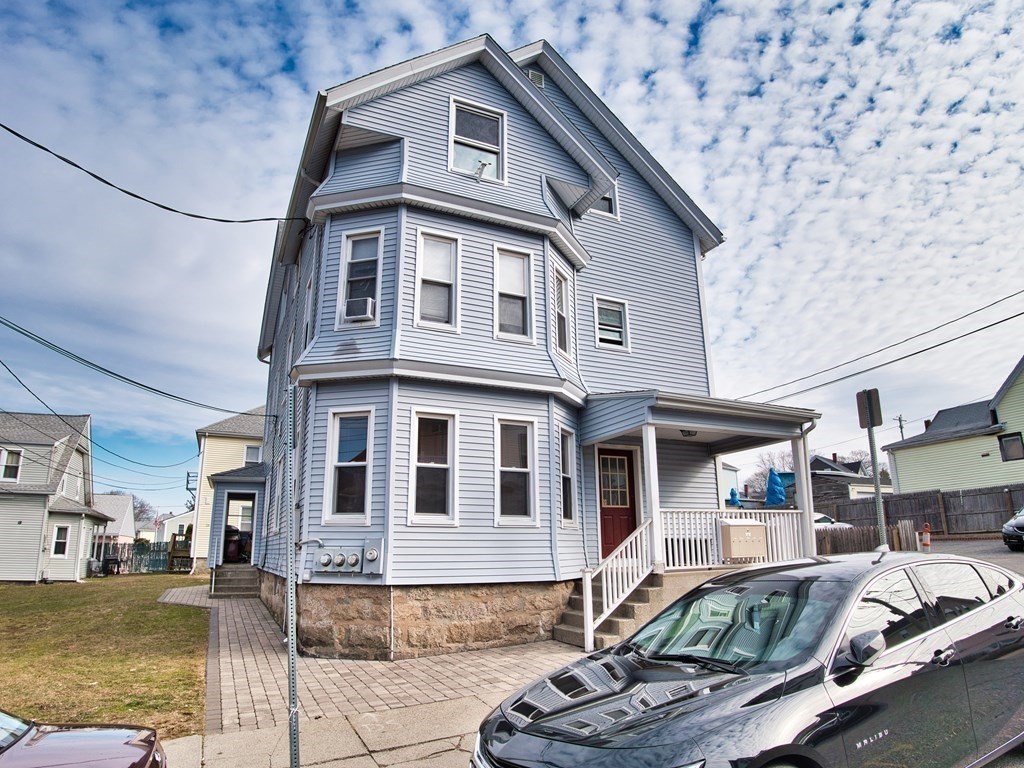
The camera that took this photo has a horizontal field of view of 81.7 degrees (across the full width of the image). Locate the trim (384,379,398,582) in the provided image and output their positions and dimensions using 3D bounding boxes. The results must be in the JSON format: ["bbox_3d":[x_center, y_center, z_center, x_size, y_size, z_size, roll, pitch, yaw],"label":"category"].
[{"bbox_3d":[-1.738,1.321,8.470,0.150,2.893,0.110,6,-14,-23],"label":"trim"}]

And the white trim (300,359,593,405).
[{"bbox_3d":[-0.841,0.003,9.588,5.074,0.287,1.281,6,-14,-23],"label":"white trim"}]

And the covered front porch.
[{"bbox_3d":[2.508,1.941,9.936,4.407,4.100,2.829,6,-14,-23],"label":"covered front porch"}]

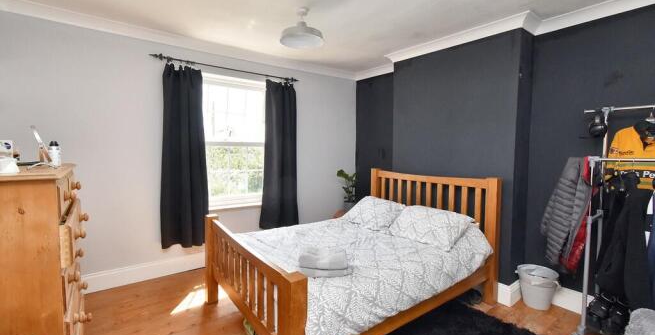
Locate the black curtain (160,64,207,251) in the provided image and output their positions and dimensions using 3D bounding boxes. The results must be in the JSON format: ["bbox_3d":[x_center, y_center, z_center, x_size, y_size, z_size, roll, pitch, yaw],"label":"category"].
[{"bbox_3d":[-1.444,-0.098,2.777,0.420,1.800,0.120,-2,5,-37],"label":"black curtain"}]

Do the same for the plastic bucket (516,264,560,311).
[{"bbox_3d":[1.832,1.059,2.385,0.300,0.295,0.290,-2,5,-37],"label":"plastic bucket"}]

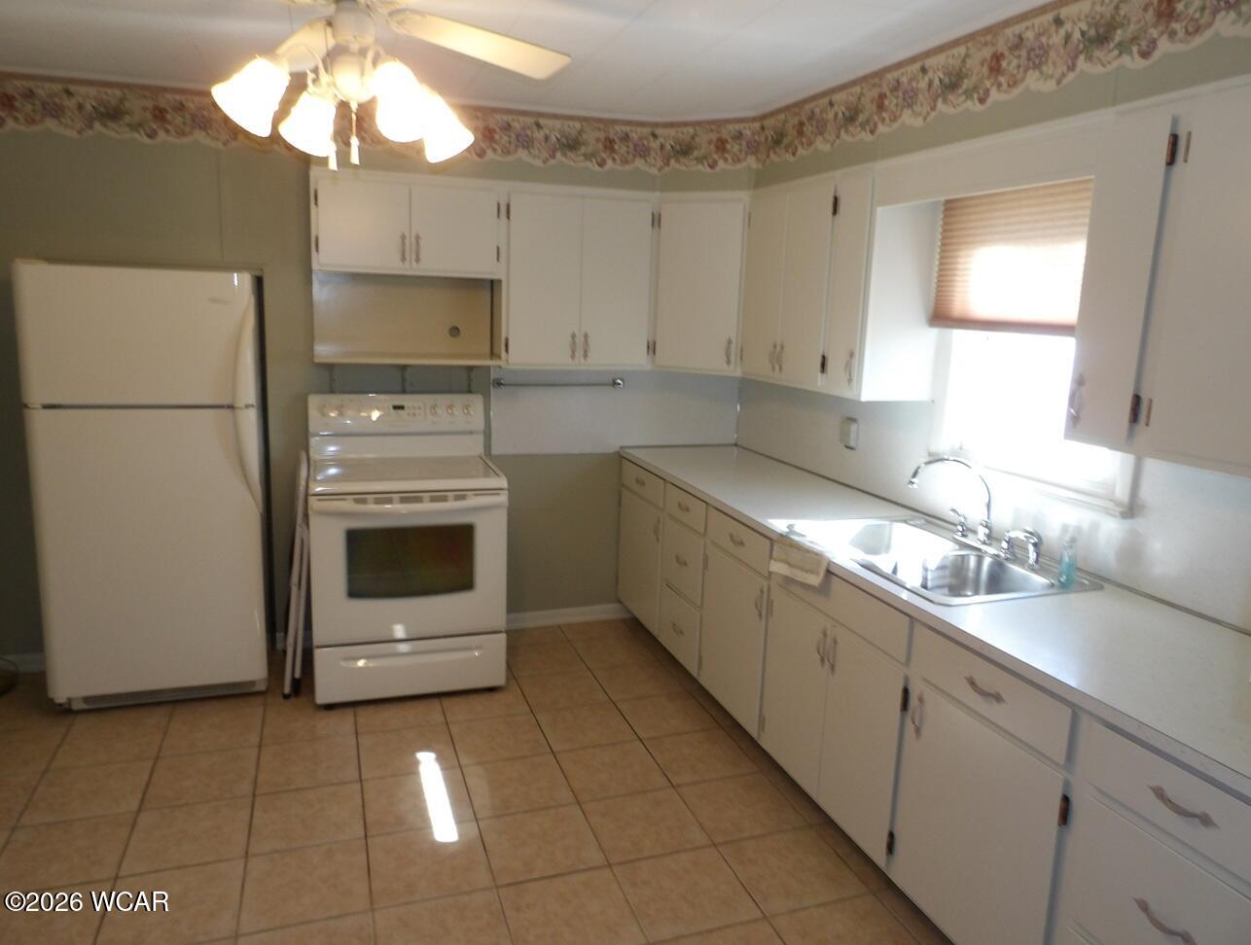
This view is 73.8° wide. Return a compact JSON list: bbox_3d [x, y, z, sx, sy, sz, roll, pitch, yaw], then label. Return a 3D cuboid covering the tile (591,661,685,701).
[{"bbox_3d":[0.053,0.918,3.642,0.328,0.010,0.321,-2,11,-19],"label":"tile"}]

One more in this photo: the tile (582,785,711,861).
[{"bbox_3d":[0.061,1.109,2.629,0.328,0.010,0.321,-2,11,-19],"label":"tile"}]

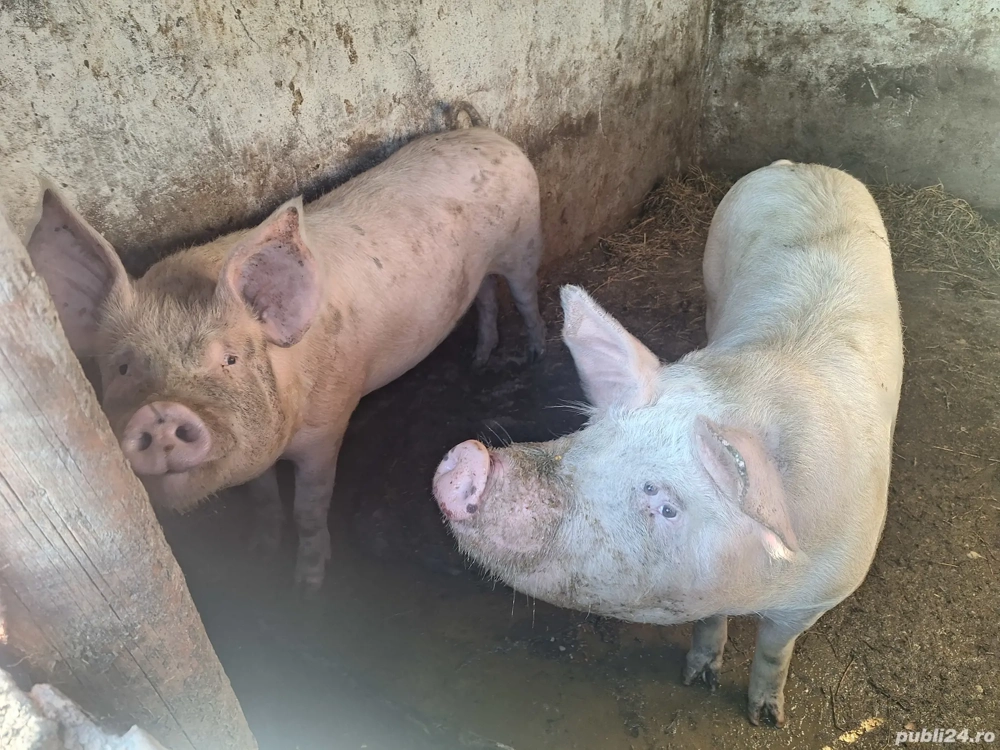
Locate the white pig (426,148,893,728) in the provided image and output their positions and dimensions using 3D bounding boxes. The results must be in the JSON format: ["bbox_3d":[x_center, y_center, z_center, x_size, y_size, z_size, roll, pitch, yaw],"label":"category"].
[{"bbox_3d":[0.393,0.015,1.200,0.535,0.703,1.185,10,38,20],"label":"white pig"}]

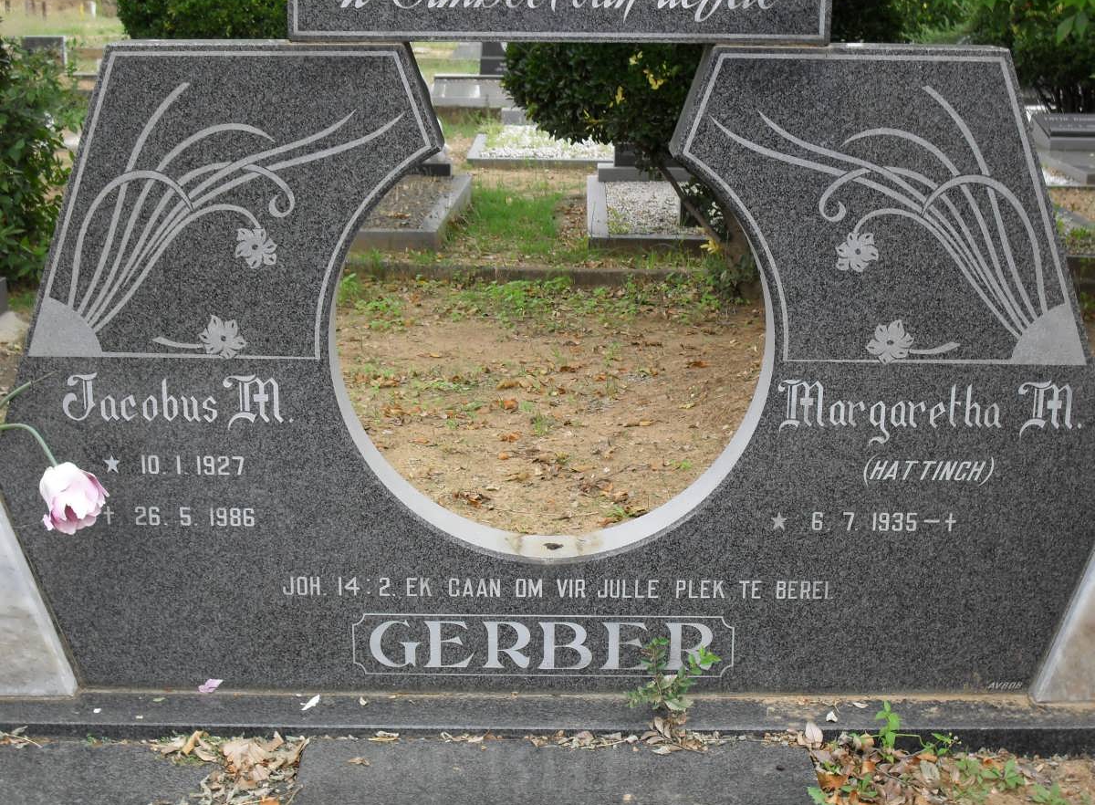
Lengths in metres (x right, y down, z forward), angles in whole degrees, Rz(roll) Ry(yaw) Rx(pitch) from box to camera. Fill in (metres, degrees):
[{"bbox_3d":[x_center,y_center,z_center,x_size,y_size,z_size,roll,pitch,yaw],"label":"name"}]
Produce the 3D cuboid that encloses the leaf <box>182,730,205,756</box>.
[{"bbox_3d":[-0.509,0.489,2.589,0.020,0.021,0.042,8,16,27],"label":"leaf"}]

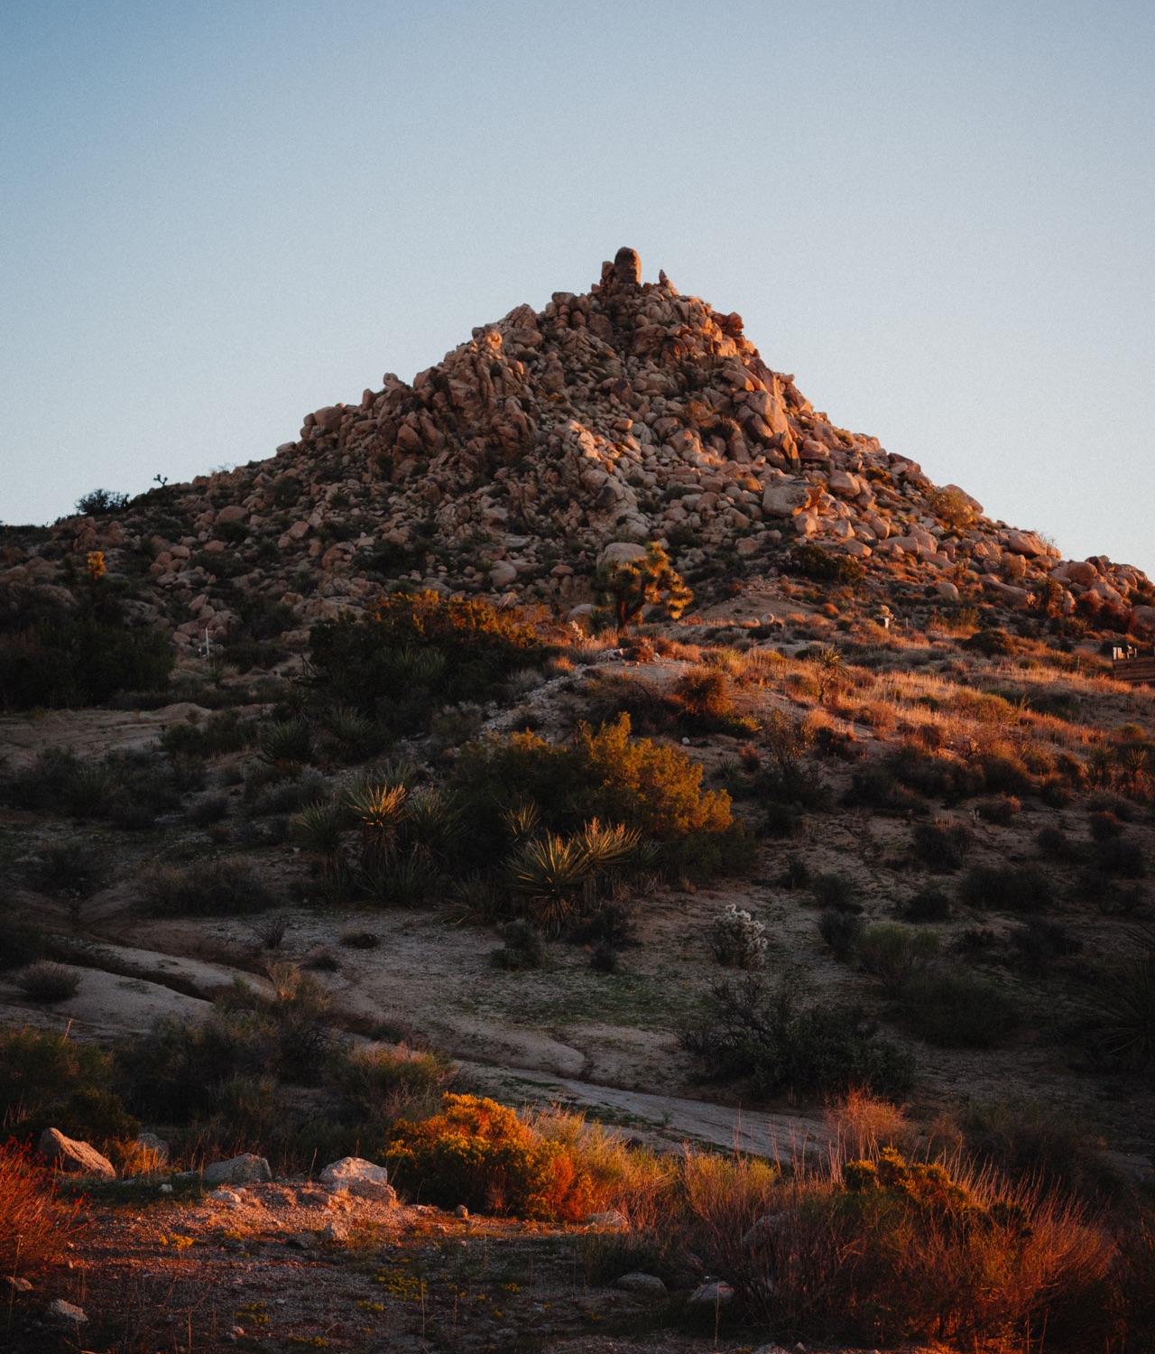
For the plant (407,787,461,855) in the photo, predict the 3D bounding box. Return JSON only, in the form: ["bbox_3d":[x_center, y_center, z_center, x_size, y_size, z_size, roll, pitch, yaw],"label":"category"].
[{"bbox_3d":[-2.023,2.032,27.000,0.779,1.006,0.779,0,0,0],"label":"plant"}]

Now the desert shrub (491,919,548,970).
[{"bbox_3d":[-0.596,2.743,19.700,0.610,0.513,0.579,0,0,0],"label":"desert shrub"}]

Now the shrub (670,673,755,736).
[{"bbox_3d":[2.954,0.591,42.000,1.832,1.447,1.649,0,-2,0],"label":"shrub"}]

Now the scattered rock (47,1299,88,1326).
[{"bbox_3d":[-1.379,1.717,5.200,0.110,0.059,0.093,0,-2,0],"label":"scattered rock"}]

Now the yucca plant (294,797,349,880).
[{"bbox_3d":[-3.457,2.194,26.000,0.732,1.115,0.732,0,-2,0],"label":"yucca plant"}]

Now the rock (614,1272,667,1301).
[{"bbox_3d":[0.182,1.740,5.500,0.155,0.064,0.116,0,-2,0],"label":"rock"}]

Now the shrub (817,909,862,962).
[{"bbox_3d":[2.825,2.787,20.700,0.495,0.553,0.495,0,0,0],"label":"shrub"}]

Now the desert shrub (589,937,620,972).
[{"bbox_3d":[0.302,3.107,21.500,0.333,0.373,0.333,0,-2,0],"label":"desert shrub"}]

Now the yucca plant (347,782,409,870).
[{"bbox_3d":[-2.698,2.048,26.000,0.823,1.262,0.823,0,-2,0],"label":"yucca plant"}]

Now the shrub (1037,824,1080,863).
[{"bbox_3d":[8.615,2.984,34.500,0.777,0.704,0.738,0,-1,0],"label":"shrub"}]

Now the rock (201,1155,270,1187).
[{"bbox_3d":[-1.362,1.974,7.700,0.276,0.120,0.193,0,-2,0],"label":"rock"}]

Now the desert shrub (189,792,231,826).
[{"bbox_3d":[-6.111,2.194,32.000,0.698,0.585,0.698,0,-2,0],"label":"desert shrub"}]

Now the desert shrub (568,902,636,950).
[{"bbox_3d":[0.348,3.558,27.500,0.967,0.677,0.822,0,-1,0],"label":"desert shrub"}]

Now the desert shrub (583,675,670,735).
[{"bbox_3d":[1.078,0.605,42.000,1.920,1.299,1.632,0,-2,0],"label":"desert shrub"}]

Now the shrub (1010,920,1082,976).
[{"bbox_3d":[4.868,2.813,20.000,0.760,0.577,0.684,0,0,0],"label":"shrub"}]

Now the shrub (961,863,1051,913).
[{"bbox_3d":[5.566,2.742,25.000,1.178,0.650,0.943,0,0,0],"label":"shrub"}]

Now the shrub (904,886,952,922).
[{"bbox_3d":[4.373,2.827,24.000,0.608,0.439,0.577,0,-2,0],"label":"shrub"}]

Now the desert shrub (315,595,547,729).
[{"bbox_3d":[-3.869,-0.387,50.000,6.261,3.692,4.695,0,-1,0],"label":"desert shrub"}]

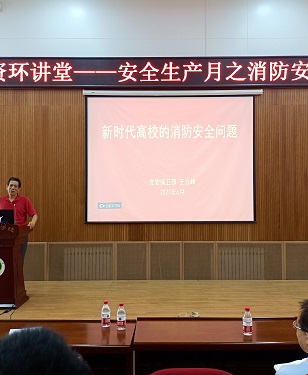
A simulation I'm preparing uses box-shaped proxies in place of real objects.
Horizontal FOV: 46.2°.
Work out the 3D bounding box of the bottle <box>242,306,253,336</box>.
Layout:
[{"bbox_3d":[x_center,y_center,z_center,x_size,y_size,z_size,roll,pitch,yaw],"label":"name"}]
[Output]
[{"bbox_3d":[0.646,0.914,2.482,0.065,0.193,0.065,0,-1,0],"label":"bottle"}]

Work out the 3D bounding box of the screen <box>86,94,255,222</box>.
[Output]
[{"bbox_3d":[0.291,-0.501,6.300,2.940,2.210,0.060,0,-1,-1],"label":"screen"}]

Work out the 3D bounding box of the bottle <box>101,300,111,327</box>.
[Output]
[{"bbox_3d":[-0.356,0.941,2.692,0.065,0.193,0.065,0,-1,0],"label":"bottle"}]

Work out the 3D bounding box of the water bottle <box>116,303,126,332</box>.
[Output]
[{"bbox_3d":[-0.235,0.937,2.637,0.065,0.193,0.065,0,-1,0],"label":"water bottle"}]

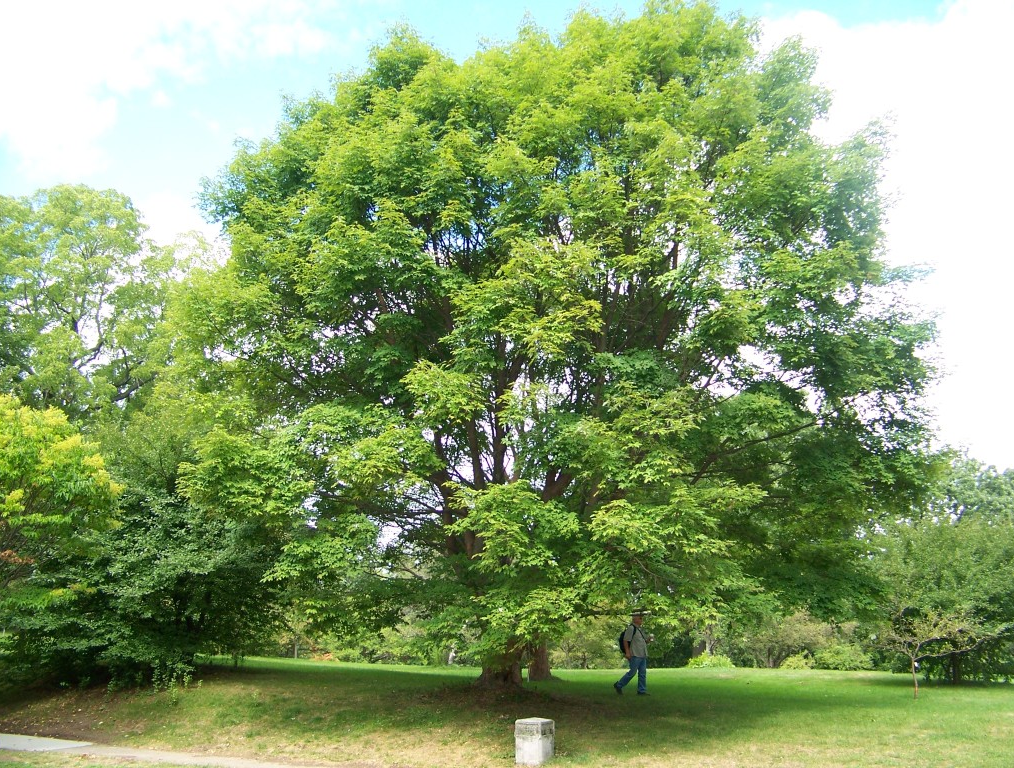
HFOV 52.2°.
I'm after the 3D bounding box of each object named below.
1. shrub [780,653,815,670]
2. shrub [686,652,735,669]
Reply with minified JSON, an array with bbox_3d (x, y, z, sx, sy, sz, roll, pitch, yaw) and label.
[{"bbox_3d":[9.926,9.514,35.500,1.200,0.650,1.050,0,-13,0],"label":"shrub"},{"bbox_3d":[7.174,9.747,36.500,1.750,0.600,1.300,0,-13,0],"label":"shrub"}]

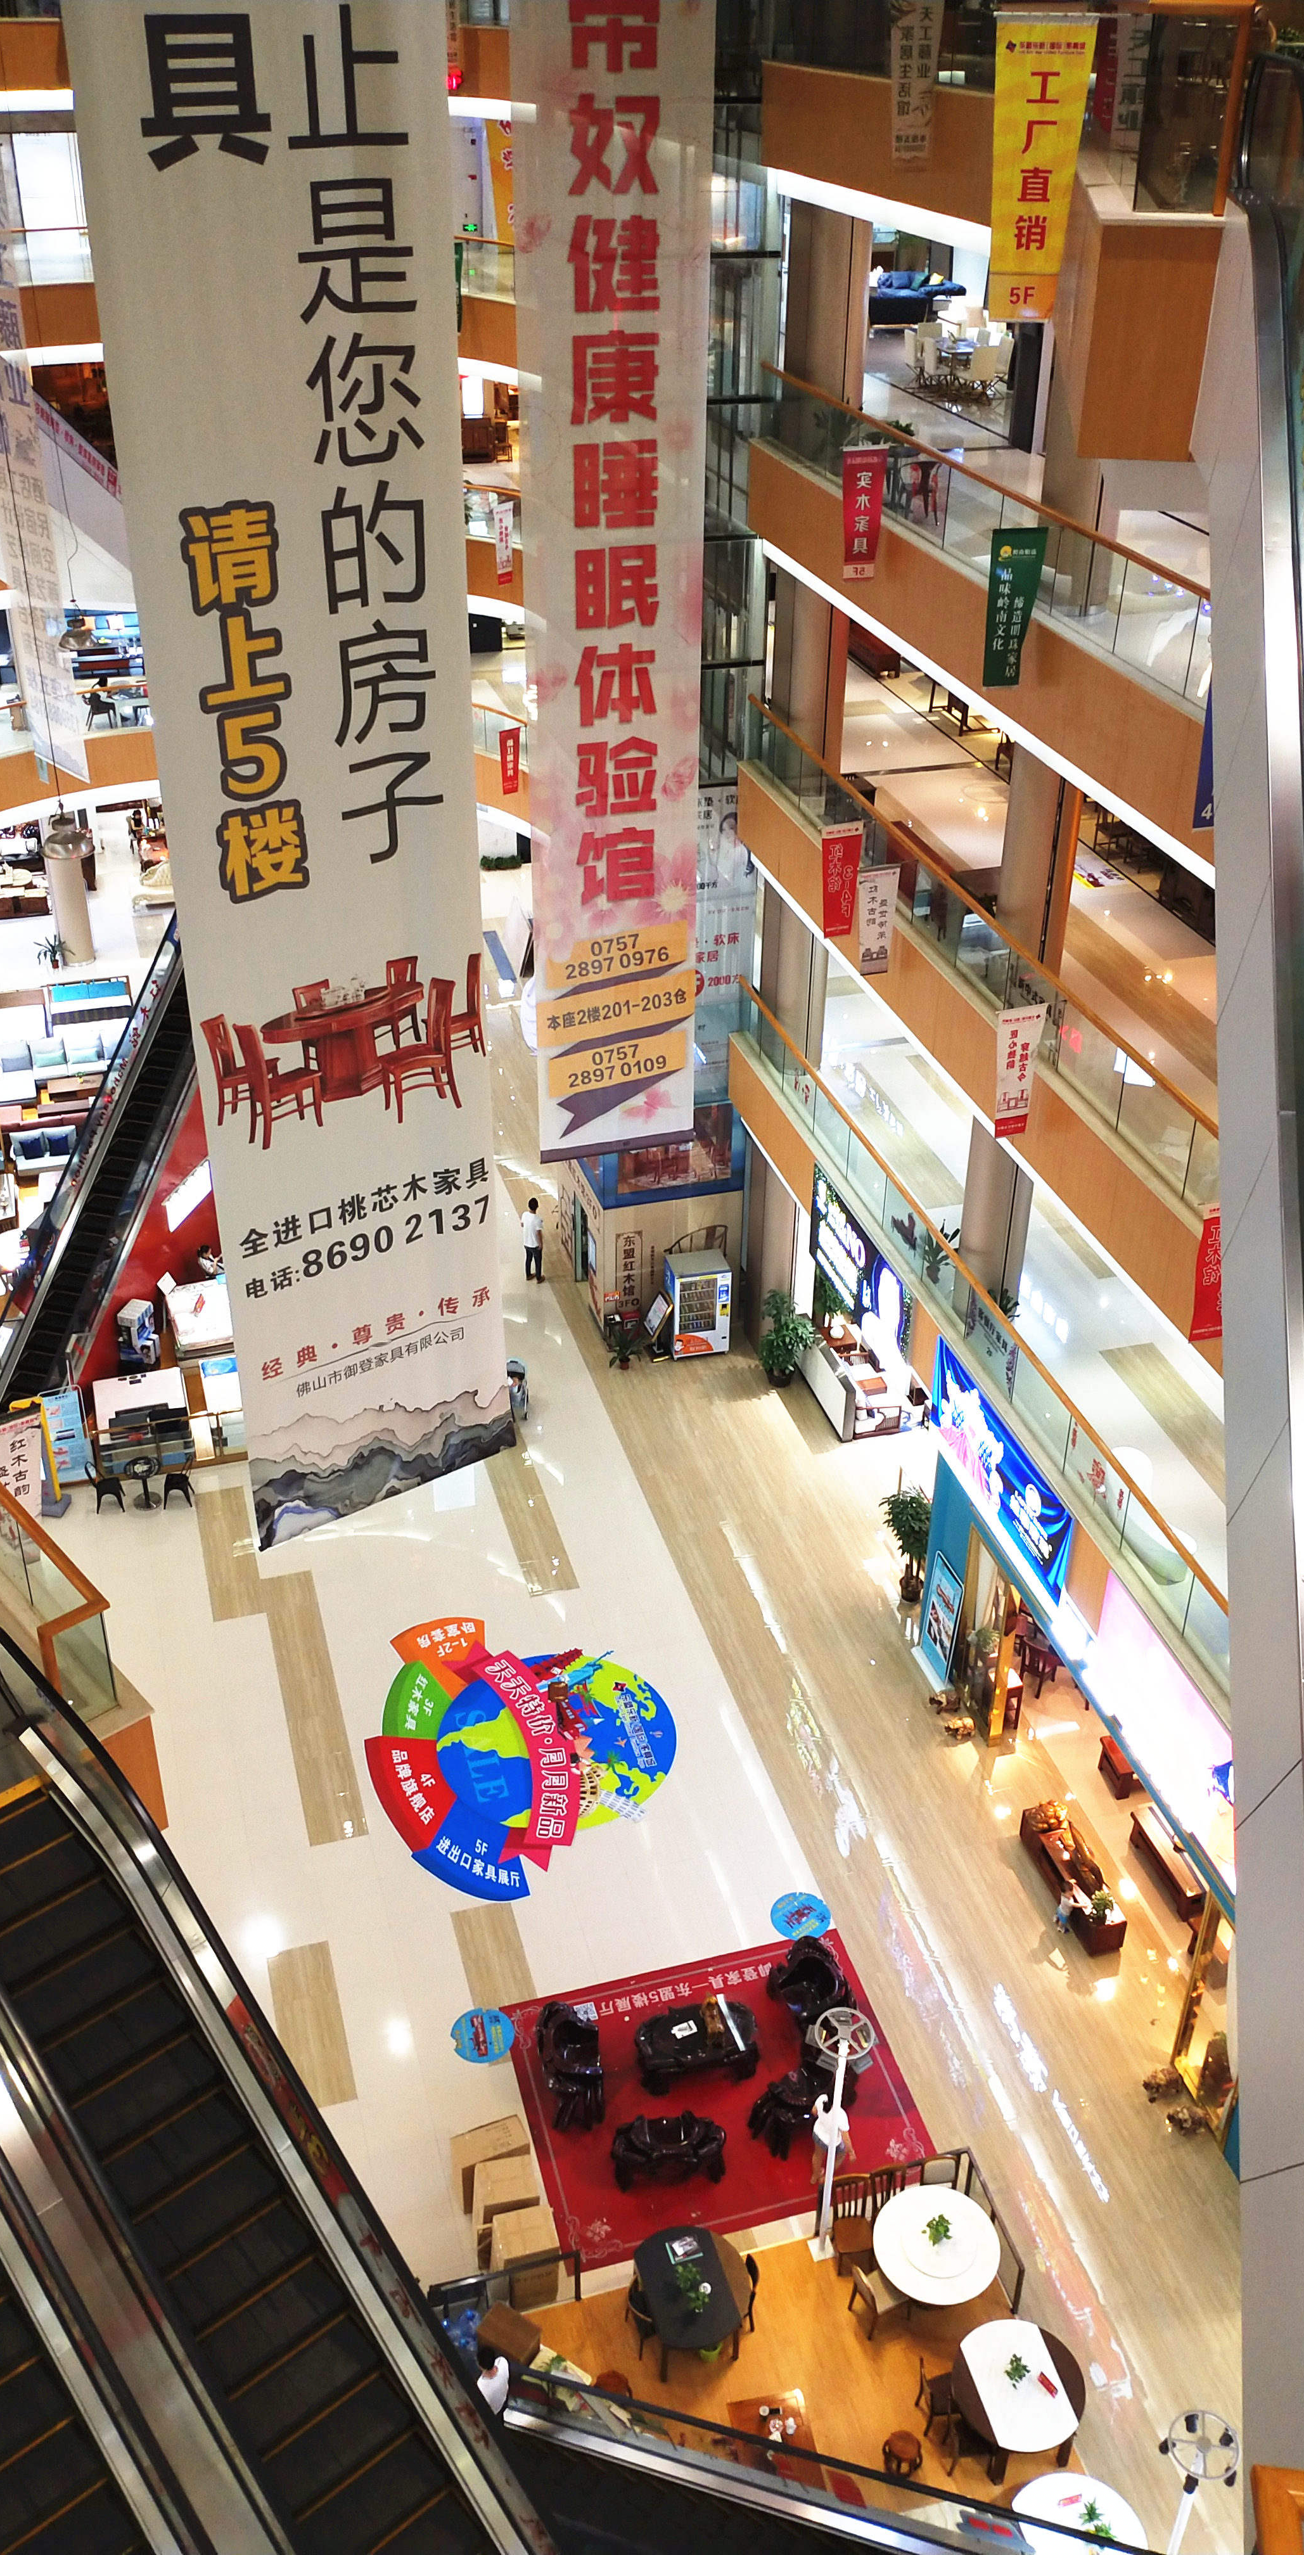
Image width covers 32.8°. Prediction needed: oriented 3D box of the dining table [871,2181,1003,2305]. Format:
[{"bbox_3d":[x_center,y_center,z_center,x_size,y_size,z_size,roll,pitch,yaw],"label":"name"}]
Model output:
[{"bbox_3d":[3.114,10.891,24.413,1.420,0.780,1.420,0,31,0],"label":"dining table"}]

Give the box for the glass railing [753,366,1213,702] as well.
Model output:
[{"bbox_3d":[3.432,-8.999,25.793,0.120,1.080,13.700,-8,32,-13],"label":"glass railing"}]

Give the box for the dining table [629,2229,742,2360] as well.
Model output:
[{"bbox_3d":[0.464,11.122,24.001,1.120,0.780,1.400,-8,32,-13],"label":"dining table"}]

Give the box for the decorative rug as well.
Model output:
[{"bbox_3d":[0.768,9.879,26.961,4.550,0.015,3.880,-8,32,-13],"label":"decorative rug"}]

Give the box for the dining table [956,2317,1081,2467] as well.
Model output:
[{"bbox_3d":[3.711,11.523,22.601,1.340,0.760,1.340,0,31,0],"label":"dining table"}]

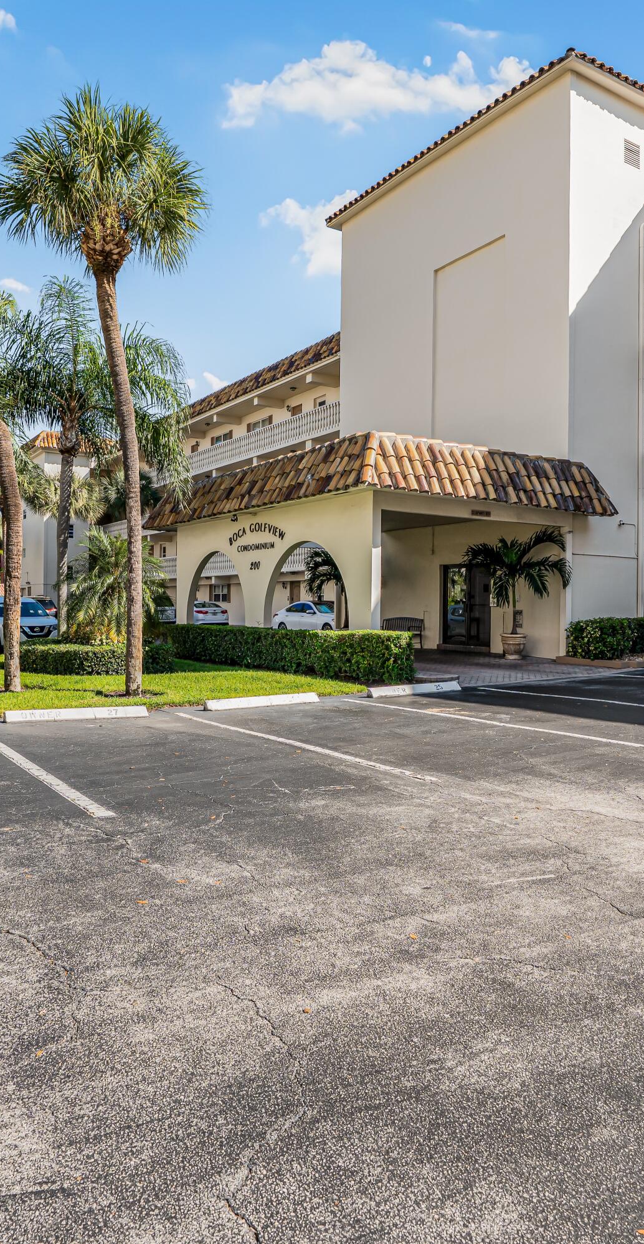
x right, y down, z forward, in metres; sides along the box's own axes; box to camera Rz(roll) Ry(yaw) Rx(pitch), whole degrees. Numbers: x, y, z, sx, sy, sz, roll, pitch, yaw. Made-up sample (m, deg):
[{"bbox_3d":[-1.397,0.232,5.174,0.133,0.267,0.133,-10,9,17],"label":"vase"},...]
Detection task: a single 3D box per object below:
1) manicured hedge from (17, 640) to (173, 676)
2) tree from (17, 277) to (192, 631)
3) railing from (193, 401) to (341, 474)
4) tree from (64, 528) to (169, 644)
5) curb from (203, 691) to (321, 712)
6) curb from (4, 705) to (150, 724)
[{"bbox_3d":[-5.086,0.779,18.593,3.500,0.580,3.300,0,1,-15],"label":"manicured hedge"},{"bbox_3d":[-5.988,-4.111,22.185,4.600,10.200,4.600,0,1,-15],"label":"tree"},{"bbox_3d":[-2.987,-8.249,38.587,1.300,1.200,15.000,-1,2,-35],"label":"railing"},{"bbox_3d":[-4.761,-0.547,18.993,2.450,3.180,2.450,-1,2,-35],"label":"tree"},{"bbox_3d":[-0.842,1.138,11.850,1.800,0.125,0.160,-1,2,-33],"label":"curb"},{"bbox_3d":[-3.075,1.167,10.513,1.800,0.125,0.160,-1,1,-22],"label":"curb"}]

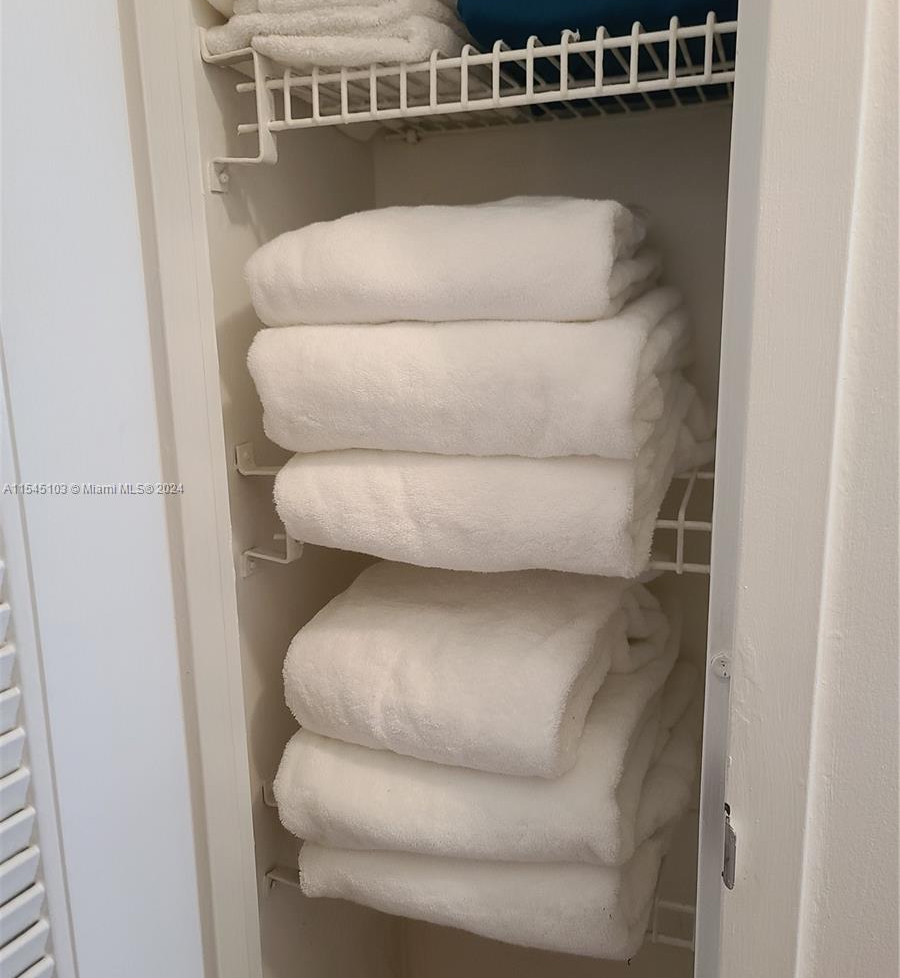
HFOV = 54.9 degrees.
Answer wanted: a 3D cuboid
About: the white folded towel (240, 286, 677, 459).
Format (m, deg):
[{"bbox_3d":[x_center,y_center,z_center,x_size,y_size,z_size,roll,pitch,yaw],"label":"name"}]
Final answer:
[{"bbox_3d":[0.045,-0.110,0.788,0.310,0.102,0.350,3,12,20],"label":"white folded towel"}]

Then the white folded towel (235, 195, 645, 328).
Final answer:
[{"bbox_3d":[0.026,-0.193,0.766,0.280,0.086,0.330,3,12,20],"label":"white folded towel"}]

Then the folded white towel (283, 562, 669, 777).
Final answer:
[{"bbox_3d":[0.036,0.131,0.842,0.253,0.095,0.330,4,13,24],"label":"folded white towel"}]

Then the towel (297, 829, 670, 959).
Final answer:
[{"bbox_3d":[0.062,0.290,0.855,0.290,0.077,0.350,3,12,20],"label":"towel"}]

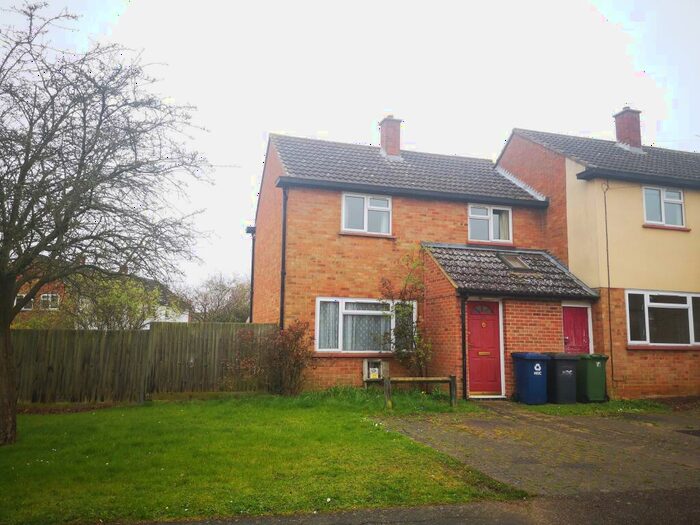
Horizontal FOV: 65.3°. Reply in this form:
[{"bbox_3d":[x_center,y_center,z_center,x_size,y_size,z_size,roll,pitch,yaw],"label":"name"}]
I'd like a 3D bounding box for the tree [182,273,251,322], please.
[{"bbox_3d":[-8.008,2.810,33.000,4.300,4.300,4.000,1,-6,0],"label":"tree"}]

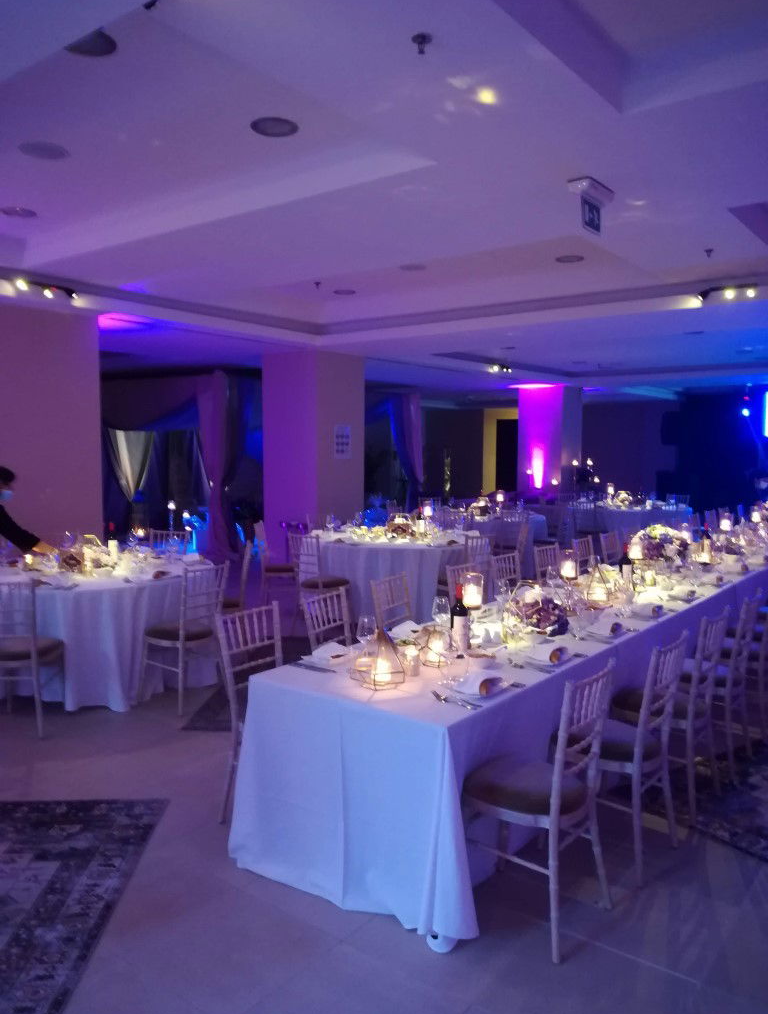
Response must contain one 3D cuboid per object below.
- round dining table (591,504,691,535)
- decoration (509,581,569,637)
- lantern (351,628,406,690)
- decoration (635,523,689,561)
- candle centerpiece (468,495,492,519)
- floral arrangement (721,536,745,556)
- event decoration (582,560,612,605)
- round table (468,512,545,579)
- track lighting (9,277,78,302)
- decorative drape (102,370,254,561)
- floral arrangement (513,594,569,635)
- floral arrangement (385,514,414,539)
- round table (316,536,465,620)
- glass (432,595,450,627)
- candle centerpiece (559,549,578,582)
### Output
[{"bbox_3d":[3.669,0.378,11.266,1.750,0.750,1.700,1,5,18],"label":"round dining table"},{"bbox_3d":[0.760,0.483,3.771,0.280,0.235,0.250,1,5,12],"label":"decoration"},{"bbox_3d":[-0.024,0.581,2.997,0.205,0.210,0.205,4,6,38],"label":"lantern"},{"bbox_3d":[1.952,0.276,5.389,0.370,0.290,0.350,2,5,20],"label":"decoration"},{"bbox_3d":[1.233,-0.014,9.830,0.290,0.260,0.280,1,5,7],"label":"candle centerpiece"},{"bbox_3d":[3.054,0.338,6.750,0.230,0.185,0.230,4,6,38],"label":"floral arrangement"},{"bbox_3d":[1.240,0.423,4.468,0.155,0.245,0.155,1,5,16],"label":"event decoration"},{"bbox_3d":[1.230,0.498,10.277,1.780,0.760,1.780,1,5,0],"label":"round table"},{"bbox_3d":[-2.954,-1.904,6.726,0.120,0.130,0.680,4,6,38],"label":"track lighting"},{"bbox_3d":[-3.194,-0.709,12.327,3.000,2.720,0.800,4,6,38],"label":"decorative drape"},{"bbox_3d":[0.768,0.506,3.772,0.270,0.190,0.240,1,5,12],"label":"floral arrangement"},{"bbox_3d":[0.162,0.180,7.538,0.260,0.240,0.250,0,5,1],"label":"floral arrangement"},{"bbox_3d":[0.107,0.671,7.917,1.760,0.760,1.760,1,5,0],"label":"round table"},{"bbox_3d":[0.270,0.514,3.612,0.083,0.200,0.083,0,5,4],"label":"glass"},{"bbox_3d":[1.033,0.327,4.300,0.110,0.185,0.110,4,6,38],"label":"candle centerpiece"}]

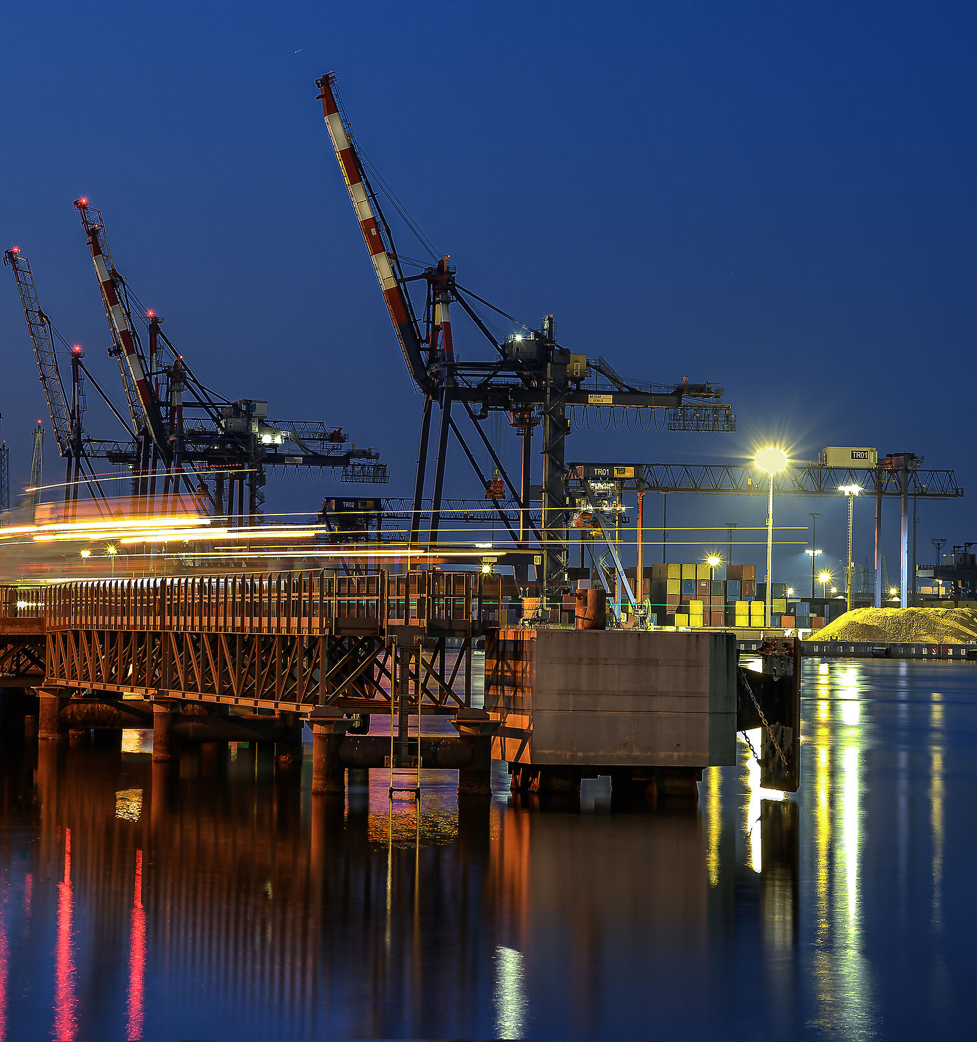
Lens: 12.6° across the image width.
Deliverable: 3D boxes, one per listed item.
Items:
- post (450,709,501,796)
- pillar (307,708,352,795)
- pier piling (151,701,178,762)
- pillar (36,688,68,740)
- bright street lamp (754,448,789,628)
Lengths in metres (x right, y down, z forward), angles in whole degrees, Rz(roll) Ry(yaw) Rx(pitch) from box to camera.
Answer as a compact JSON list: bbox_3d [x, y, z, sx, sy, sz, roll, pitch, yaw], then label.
[{"bbox_3d":[-0.234,4.455,85.000,0.850,1.660,0.800,1,-1,-14],"label":"post"},{"bbox_3d":[-3.034,4.384,84.300,0.820,1.640,0.780,1,-1,-14],"label":"pillar"},{"bbox_3d":[-7.526,4.892,102.800,0.640,1.440,0.640,1,-1,-14],"label":"pier piling"},{"bbox_3d":[-11.948,5.266,121.200,0.760,1.430,0.740,1,-1,-14],"label":"pillar"},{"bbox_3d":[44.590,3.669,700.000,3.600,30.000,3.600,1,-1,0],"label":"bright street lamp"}]

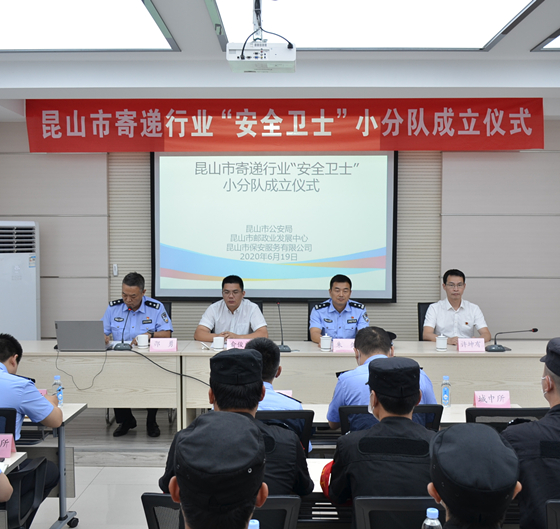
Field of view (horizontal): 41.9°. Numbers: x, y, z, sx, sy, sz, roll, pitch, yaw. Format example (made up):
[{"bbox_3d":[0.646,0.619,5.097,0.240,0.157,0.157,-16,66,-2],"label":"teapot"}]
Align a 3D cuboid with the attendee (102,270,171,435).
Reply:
[{"bbox_3d":[-1.246,0.715,6.272,0.600,1.312,0.800,0,2,3],"label":"attendee"}]

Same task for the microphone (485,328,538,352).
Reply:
[{"bbox_3d":[1.798,0.582,5.668,0.407,0.174,0.150,0,2,-5],"label":"microphone"}]

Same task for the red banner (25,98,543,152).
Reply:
[{"bbox_3d":[0.035,-1.302,6.701,4.745,0.540,0.030,0,2,1],"label":"red banner"}]

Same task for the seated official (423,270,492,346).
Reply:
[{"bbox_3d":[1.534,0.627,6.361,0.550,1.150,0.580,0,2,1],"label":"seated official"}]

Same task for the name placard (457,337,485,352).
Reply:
[{"bbox_3d":[1.526,0.635,5.851,0.210,0.100,0.065,0,2,1],"label":"name placard"}]

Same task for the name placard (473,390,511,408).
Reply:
[{"bbox_3d":[1.282,0.811,4.403,0.210,0.100,0.080,0,2,1],"label":"name placard"}]

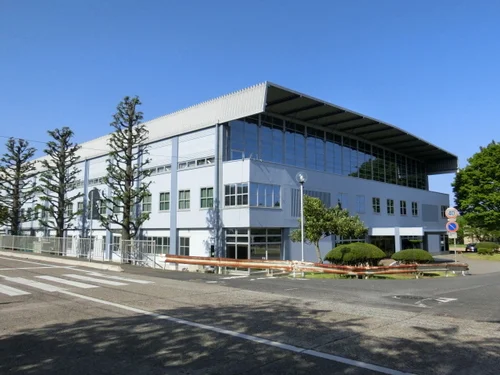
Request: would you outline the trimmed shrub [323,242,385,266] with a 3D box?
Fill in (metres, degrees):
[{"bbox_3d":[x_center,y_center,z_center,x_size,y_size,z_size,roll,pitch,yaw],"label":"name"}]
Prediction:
[{"bbox_3d":[5.077,3.397,20.160,2.980,1.470,2.800,0,-6,0],"label":"trimmed shrub"}]

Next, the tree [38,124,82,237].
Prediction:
[{"bbox_3d":[-17.886,0.628,39.539,4.150,12.930,4.100,0,-6,0],"label":"tree"}]

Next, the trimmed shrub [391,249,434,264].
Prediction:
[{"bbox_3d":[8.237,3.713,21.234,2.230,1.200,2.200,0,-6,0],"label":"trimmed shrub"}]

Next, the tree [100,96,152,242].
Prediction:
[{"bbox_3d":[-9.196,-0.335,31.193,3.870,13.160,3.800,0,-6,0],"label":"tree"}]

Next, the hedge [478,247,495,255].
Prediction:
[{"bbox_3d":[27.941,7.549,49.491,1.890,1.030,1.700,0,-6,0],"label":"hedge"}]

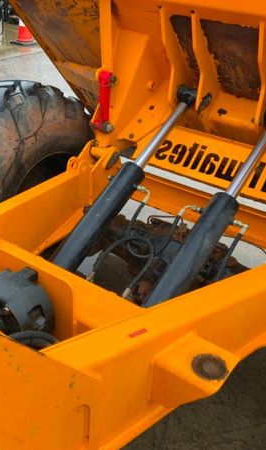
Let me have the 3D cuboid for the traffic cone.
[{"bbox_3d":[-1.979,-3.749,9.219,0.410,0.750,0.410,22,33,27],"label":"traffic cone"}]

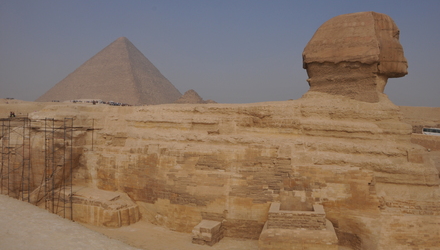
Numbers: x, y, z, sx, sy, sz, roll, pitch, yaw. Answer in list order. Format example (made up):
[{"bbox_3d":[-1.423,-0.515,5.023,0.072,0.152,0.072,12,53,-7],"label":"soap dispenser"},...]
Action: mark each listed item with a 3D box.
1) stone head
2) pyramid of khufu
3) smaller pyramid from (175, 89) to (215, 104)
[{"bbox_3d":[12.655,-6.335,31.444,9.021,8.876,6.800,-1,-2,20],"label":"stone head"},{"bbox_3d":[-165.760,-78.914,562.294,230.000,138.600,230.000,-1,-2,20],"label":"pyramid of khufu"},{"bbox_3d":[-29.560,-27.647,354.152,46.000,20.471,46.000,-1,-2,20],"label":"smaller pyramid"}]

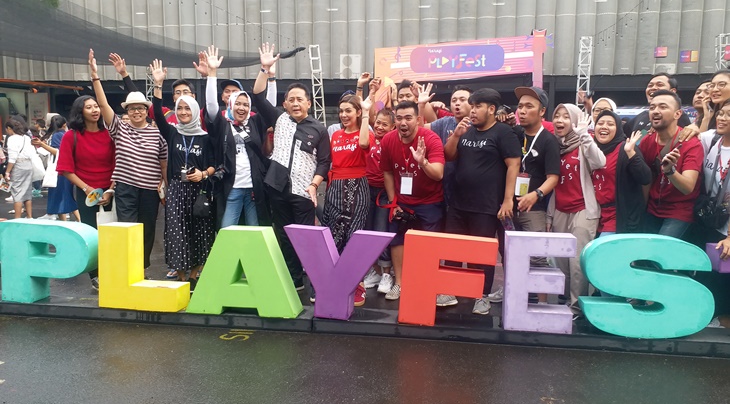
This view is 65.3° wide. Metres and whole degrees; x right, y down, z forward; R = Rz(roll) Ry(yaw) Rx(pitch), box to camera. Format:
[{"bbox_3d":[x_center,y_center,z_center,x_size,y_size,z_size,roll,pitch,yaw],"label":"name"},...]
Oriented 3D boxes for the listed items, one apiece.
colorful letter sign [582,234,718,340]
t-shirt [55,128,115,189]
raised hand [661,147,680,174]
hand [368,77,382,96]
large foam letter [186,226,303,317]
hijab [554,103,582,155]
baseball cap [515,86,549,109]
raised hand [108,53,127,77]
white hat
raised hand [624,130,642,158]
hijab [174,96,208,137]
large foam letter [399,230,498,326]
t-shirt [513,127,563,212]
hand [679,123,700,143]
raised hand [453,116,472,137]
[{"bbox_3d":[1.719,0.512,3.492,0.735,0.612,0.168,1,7,9],"label":"colorful letter sign"},{"bbox_3d":[-2.257,-0.347,4.600,0.430,0.480,0.270,-2,8,-18],"label":"t-shirt"},{"bbox_3d":[1.958,-0.272,3.650,0.105,0.150,0.085,19,8,27],"label":"raised hand"},{"bbox_3d":[0.083,-0.920,4.500,0.110,0.145,0.085,0,7,0],"label":"hand"},{"bbox_3d":[-0.883,0.501,4.185,0.840,0.625,0.180,1,7,9],"label":"large foam letter"},{"bbox_3d":[1.421,-0.512,3.966,0.215,0.345,0.240,7,10,42],"label":"hijab"},{"bbox_3d":[1.269,-0.796,4.340,0.265,0.150,0.180,9,-1,-38],"label":"baseball cap"},{"bbox_3d":[-2.142,-1.190,4.930,0.110,0.190,0.075,-32,7,-4],"label":"raised hand"},{"bbox_3d":[-1.943,-0.864,4.851,0.260,0.145,0.280,-2,8,-18],"label":"white hat"},{"bbox_3d":[1.768,-0.379,3.750,0.100,0.175,0.070,17,7,19],"label":"raised hand"},{"bbox_3d":[-1.491,-0.739,4.867,0.245,0.350,0.250,-1,7,-8],"label":"hijab"},{"bbox_3d":[0.564,0.528,3.836,0.600,0.595,0.195,5,6,11],"label":"large foam letter"},{"bbox_3d":[1.315,-0.250,4.380,0.280,0.660,0.460,-7,10,-44],"label":"t-shirt"},{"bbox_3d":[2.318,-0.496,4.068,0.150,0.140,0.120,4,8,25],"label":"hand"},{"bbox_3d":[0.693,-0.534,4.030,0.100,0.145,0.085,28,9,41],"label":"raised hand"}]

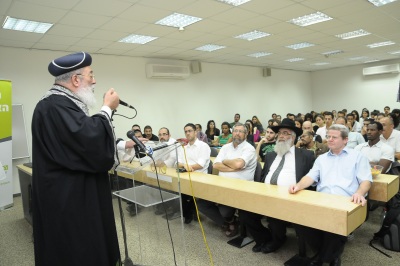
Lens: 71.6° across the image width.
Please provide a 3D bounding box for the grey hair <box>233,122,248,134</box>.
[{"bbox_3d":[0.494,-0.057,3.327,0.180,0.150,0.190,-1,6,25],"label":"grey hair"}]

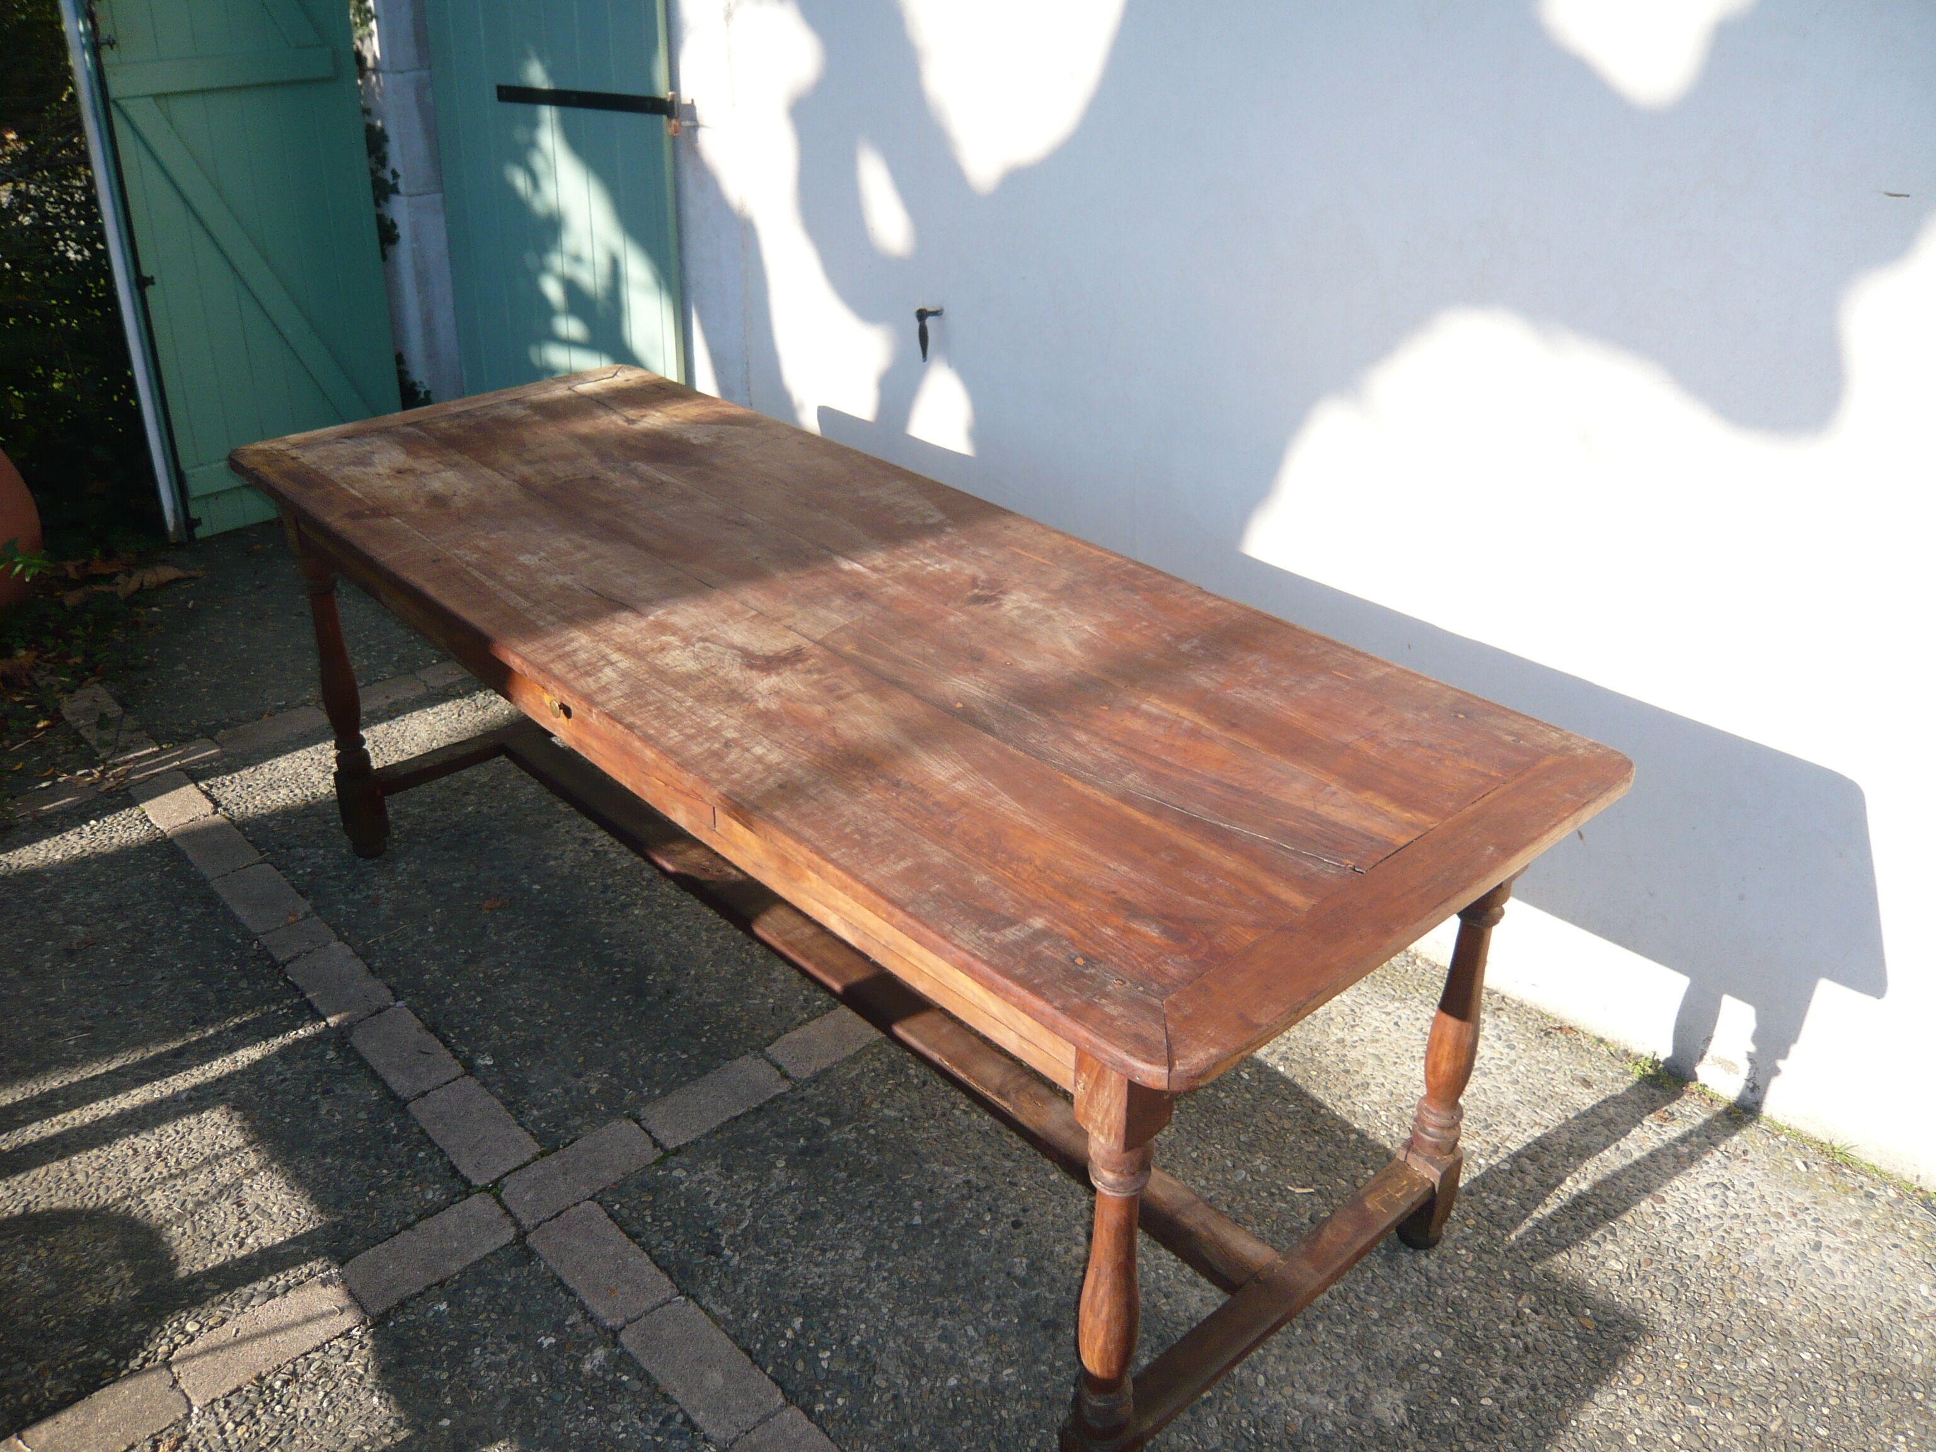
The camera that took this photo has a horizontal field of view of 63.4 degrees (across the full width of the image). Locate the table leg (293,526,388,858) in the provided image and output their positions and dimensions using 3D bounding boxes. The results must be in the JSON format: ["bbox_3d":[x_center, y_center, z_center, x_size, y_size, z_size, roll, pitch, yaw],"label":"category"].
[{"bbox_3d":[-1.111,-0.093,2.755,0.067,0.730,0.067,-24,37,-36],"label":"table leg"}]

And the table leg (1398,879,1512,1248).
[{"bbox_3d":[0.603,0.369,1.928,0.067,0.730,0.067,-24,37,-36],"label":"table leg"}]

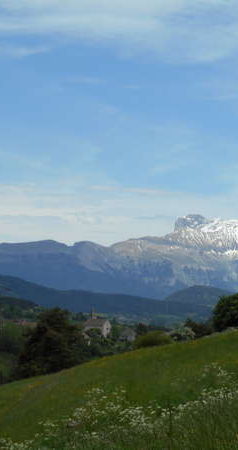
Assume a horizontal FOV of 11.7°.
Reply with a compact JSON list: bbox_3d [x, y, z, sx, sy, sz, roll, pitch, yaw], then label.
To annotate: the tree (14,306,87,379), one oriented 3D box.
[{"bbox_3d":[-6.370,11.210,108.000,6.880,6.880,6.500,1,-5,0],"label":"tree"}]

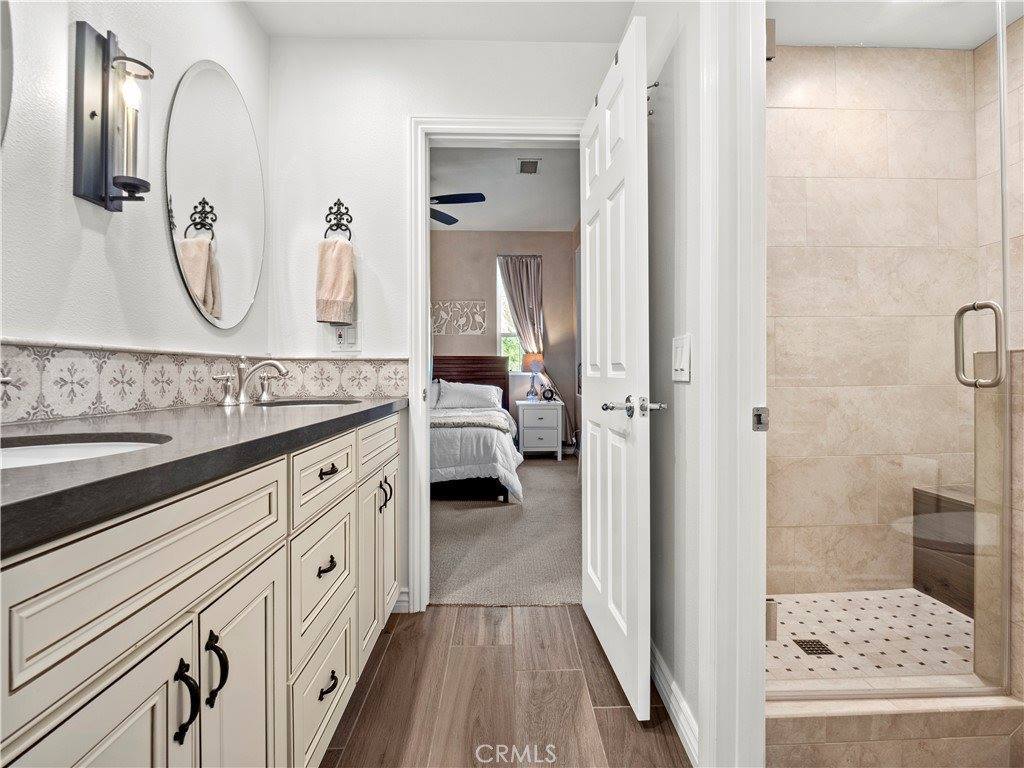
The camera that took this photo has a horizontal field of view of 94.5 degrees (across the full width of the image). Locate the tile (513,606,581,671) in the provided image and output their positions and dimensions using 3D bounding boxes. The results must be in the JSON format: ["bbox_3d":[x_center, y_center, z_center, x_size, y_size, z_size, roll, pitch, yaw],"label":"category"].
[{"bbox_3d":[0.123,0.973,1.831,0.236,0.010,0.448,0,1,-1],"label":"tile"}]

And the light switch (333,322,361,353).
[{"bbox_3d":[-0.691,-0.199,1.974,0.124,0.126,0.010,0,1,-1],"label":"light switch"}]

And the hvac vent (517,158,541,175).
[{"bbox_3d":[0.147,-1.821,3.970,0.200,0.020,0.305,0,1,-1],"label":"hvac vent"}]

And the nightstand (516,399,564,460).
[{"bbox_3d":[0.328,0.555,5.660,0.542,0.670,0.385,0,1,-1],"label":"nightstand"}]

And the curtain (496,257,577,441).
[{"bbox_3d":[0.294,-0.390,5.793,0.940,2.370,0.130,0,1,-1],"label":"curtain"}]

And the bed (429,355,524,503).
[{"bbox_3d":[-0.827,0.294,4.721,1.700,1.233,2.220,0,1,-1],"label":"bed"}]

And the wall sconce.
[{"bbox_3d":[-0.934,-0.628,1.141,0.130,0.413,0.125,0,1,-1],"label":"wall sconce"}]

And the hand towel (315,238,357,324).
[{"bbox_3d":[-0.710,-0.416,1.921,0.155,0.360,0.080,0,1,-1],"label":"hand towel"}]

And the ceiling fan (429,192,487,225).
[{"bbox_3d":[-0.897,-1.606,4.032,1.300,0.420,1.300,0,1,-1],"label":"ceiling fan"}]

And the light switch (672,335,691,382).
[{"bbox_3d":[0.467,-0.069,1.316,0.010,0.124,0.126,0,1,-1],"label":"light switch"}]

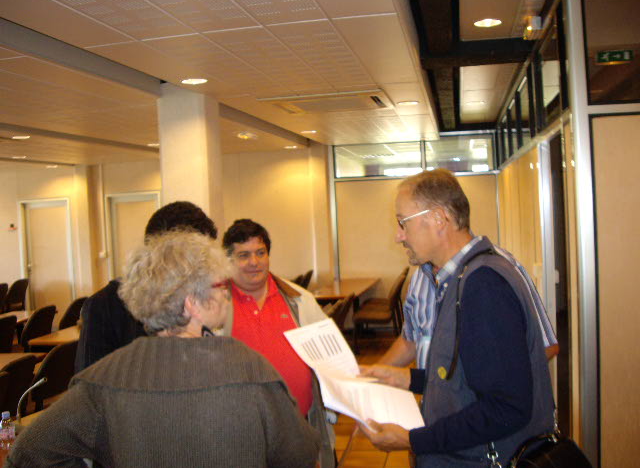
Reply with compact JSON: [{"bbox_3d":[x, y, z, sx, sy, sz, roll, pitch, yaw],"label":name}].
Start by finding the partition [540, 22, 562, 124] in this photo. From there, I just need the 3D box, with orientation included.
[{"bbox_3d":[1.323,-0.889,4.062,0.050,0.490,0.750,-2,2,11],"label":"partition"}]

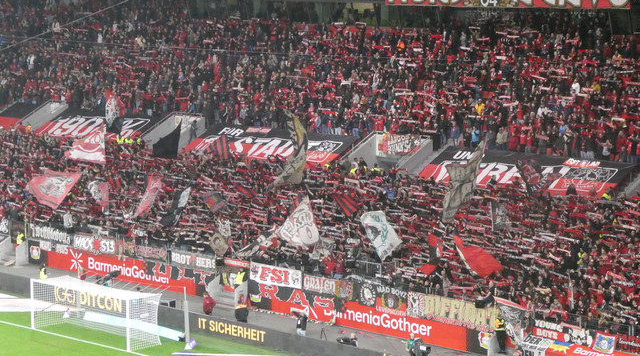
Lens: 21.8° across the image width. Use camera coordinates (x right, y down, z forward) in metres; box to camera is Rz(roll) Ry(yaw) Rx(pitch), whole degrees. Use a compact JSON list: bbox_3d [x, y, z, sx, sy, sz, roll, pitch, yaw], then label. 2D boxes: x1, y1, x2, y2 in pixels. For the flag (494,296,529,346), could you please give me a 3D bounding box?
[{"bbox_3d":[8.965,6.718,77.900,1.600,2.300,0.450,2,7,16],"label":"flag"}]

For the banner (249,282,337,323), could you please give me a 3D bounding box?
[{"bbox_3d":[-1.554,6.512,87.802,6.700,1.450,0.100,7,10,44],"label":"banner"}]

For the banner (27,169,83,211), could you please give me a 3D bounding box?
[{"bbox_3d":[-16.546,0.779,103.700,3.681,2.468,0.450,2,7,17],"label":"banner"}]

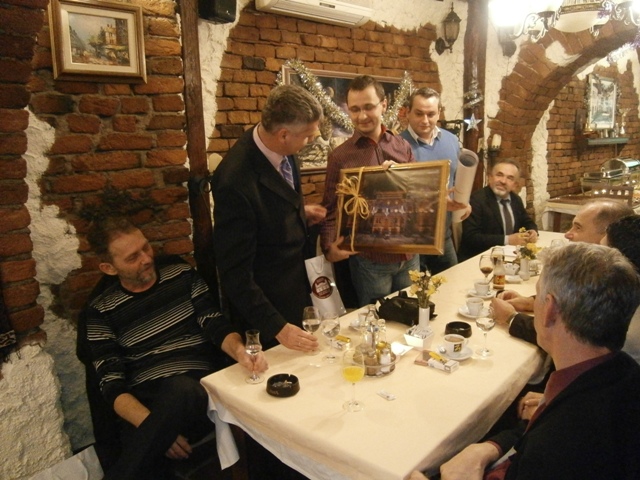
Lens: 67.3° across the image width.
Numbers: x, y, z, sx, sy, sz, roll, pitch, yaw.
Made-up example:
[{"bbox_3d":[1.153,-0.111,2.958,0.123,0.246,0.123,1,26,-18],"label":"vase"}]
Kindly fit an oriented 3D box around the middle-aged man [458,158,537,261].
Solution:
[{"bbox_3d":[1.275,0.152,3.195,0.580,1.365,0.780,-6,12,-20],"label":"middle-aged man"}]

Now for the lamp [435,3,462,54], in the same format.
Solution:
[{"bbox_3d":[0.918,-1.505,3.420,0.160,0.365,0.220,-10,14,-35],"label":"lamp"}]

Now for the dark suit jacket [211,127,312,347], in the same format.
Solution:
[{"bbox_3d":[-0.219,-0.010,1.900,0.430,0.810,0.490,5,13,31],"label":"dark suit jacket"}]

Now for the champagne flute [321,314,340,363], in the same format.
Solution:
[{"bbox_3d":[0.036,0.335,1.678,0.067,0.170,0.067,-2,11,0],"label":"champagne flute"}]

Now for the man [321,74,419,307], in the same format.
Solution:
[{"bbox_3d":[0.265,0.112,2.417,0.520,1.807,0.440,-3,11,-5],"label":"man"}]

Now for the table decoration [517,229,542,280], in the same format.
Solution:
[{"bbox_3d":[1.097,0.092,2.550,0.135,0.245,0.130,-2,11,0],"label":"table decoration"}]

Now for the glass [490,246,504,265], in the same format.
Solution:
[{"bbox_3d":[0.964,0.120,2.600,0.077,0.178,0.077,-2,11,0],"label":"glass"}]

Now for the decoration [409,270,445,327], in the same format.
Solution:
[{"bbox_3d":[0.422,0.236,1.934,0.150,0.240,0.140,-2,11,0],"label":"decoration"}]

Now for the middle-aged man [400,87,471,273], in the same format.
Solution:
[{"bbox_3d":[0.645,0.032,2.815,0.550,1.785,0.420,-4,11,-11],"label":"middle-aged man"}]

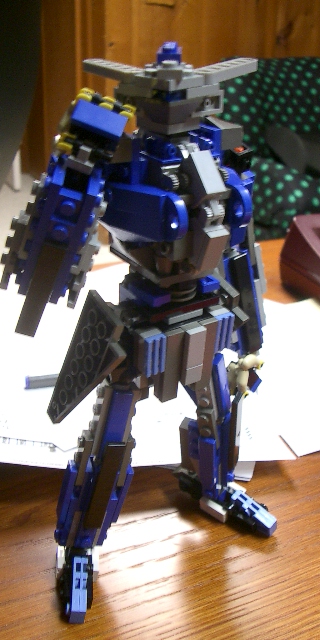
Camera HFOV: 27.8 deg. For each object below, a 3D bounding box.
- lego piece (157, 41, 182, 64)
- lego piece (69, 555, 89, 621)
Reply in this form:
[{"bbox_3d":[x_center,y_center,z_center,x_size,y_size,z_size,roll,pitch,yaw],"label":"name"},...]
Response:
[{"bbox_3d":[0.004,-0.092,0.224,0.008,0.005,0.008,2,38,6],"label":"lego piece"},{"bbox_3d":[-0.034,0.114,0.273,0.006,0.008,0.025,7,34,-9],"label":"lego piece"}]

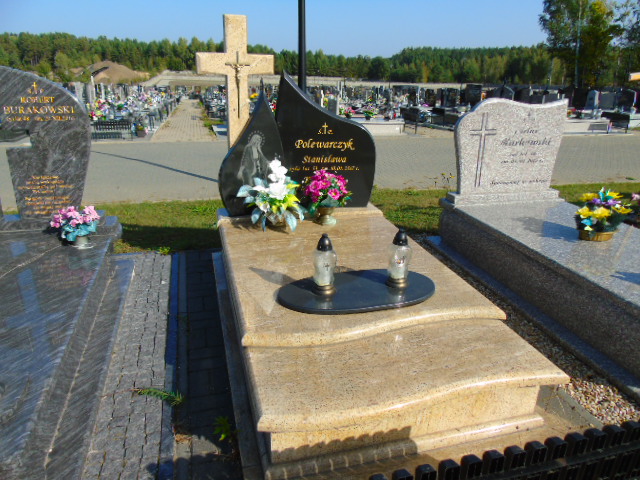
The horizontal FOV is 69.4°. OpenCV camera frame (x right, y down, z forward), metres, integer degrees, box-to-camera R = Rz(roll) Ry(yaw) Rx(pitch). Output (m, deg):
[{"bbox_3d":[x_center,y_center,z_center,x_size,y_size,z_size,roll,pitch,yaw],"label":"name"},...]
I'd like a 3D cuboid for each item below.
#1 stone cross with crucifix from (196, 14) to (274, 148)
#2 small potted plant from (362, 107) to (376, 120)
[{"bbox_3d":[-0.568,-0.859,3.262,0.517,1.322,0.100,-5,21,-14],"label":"stone cross with crucifix"},{"bbox_3d":[1.328,-3.394,12.400,0.370,0.380,0.350,0,19,0],"label":"small potted plant"}]

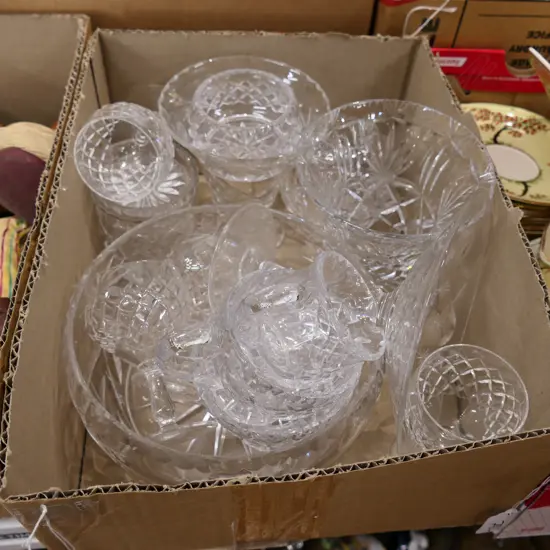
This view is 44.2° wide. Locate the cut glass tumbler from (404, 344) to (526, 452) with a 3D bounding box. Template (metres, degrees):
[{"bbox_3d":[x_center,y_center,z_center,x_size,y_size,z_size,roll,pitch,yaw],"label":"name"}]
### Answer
[{"bbox_3d":[0.134,0.100,0.490,0.078,0.066,0.078,2,52,-3],"label":"cut glass tumbler"}]

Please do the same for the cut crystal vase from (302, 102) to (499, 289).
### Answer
[{"bbox_3d":[0.088,-0.035,0.581,0.149,0.167,0.149,0,51,-4],"label":"cut crystal vase"}]

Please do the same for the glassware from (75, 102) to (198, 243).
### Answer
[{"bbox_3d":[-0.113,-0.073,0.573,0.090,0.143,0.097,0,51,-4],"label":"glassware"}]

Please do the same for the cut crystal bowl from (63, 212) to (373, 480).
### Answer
[{"bbox_3d":[-0.035,0.065,0.521,0.219,0.122,0.219,0,51,-4],"label":"cut crystal bowl"}]

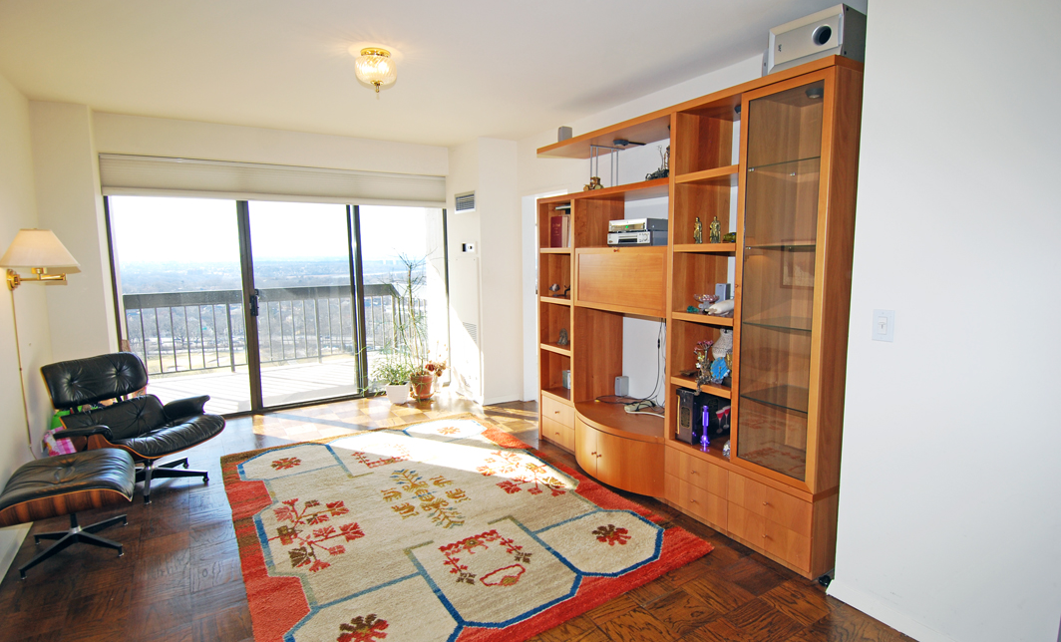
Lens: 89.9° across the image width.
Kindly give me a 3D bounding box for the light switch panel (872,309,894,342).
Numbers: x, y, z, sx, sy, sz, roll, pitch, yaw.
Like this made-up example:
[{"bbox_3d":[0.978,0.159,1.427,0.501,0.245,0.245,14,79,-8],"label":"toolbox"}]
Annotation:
[{"bbox_3d":[1.288,0.018,1.940,0.009,0.115,0.071,-5,8,-32],"label":"light switch panel"}]

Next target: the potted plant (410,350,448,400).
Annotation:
[{"bbox_3d":[-1.042,0.517,5.423,0.360,0.477,0.330,-5,8,-32],"label":"potted plant"}]

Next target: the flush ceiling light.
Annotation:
[{"bbox_3d":[-0.798,-1.291,2.750,0.212,0.205,0.212,-5,8,-32],"label":"flush ceiling light"}]

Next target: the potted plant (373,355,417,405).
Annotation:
[{"bbox_3d":[-1.335,0.557,5.175,0.420,0.467,0.400,-5,8,-32],"label":"potted plant"}]

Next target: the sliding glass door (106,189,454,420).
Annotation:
[{"bbox_3d":[-2.141,-0.207,5.030,2.834,2.040,0.100,-5,8,-32],"label":"sliding glass door"}]

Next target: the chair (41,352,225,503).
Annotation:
[{"bbox_3d":[-2.395,0.628,3.292,0.820,0.820,0.830,1,7,14],"label":"chair"}]

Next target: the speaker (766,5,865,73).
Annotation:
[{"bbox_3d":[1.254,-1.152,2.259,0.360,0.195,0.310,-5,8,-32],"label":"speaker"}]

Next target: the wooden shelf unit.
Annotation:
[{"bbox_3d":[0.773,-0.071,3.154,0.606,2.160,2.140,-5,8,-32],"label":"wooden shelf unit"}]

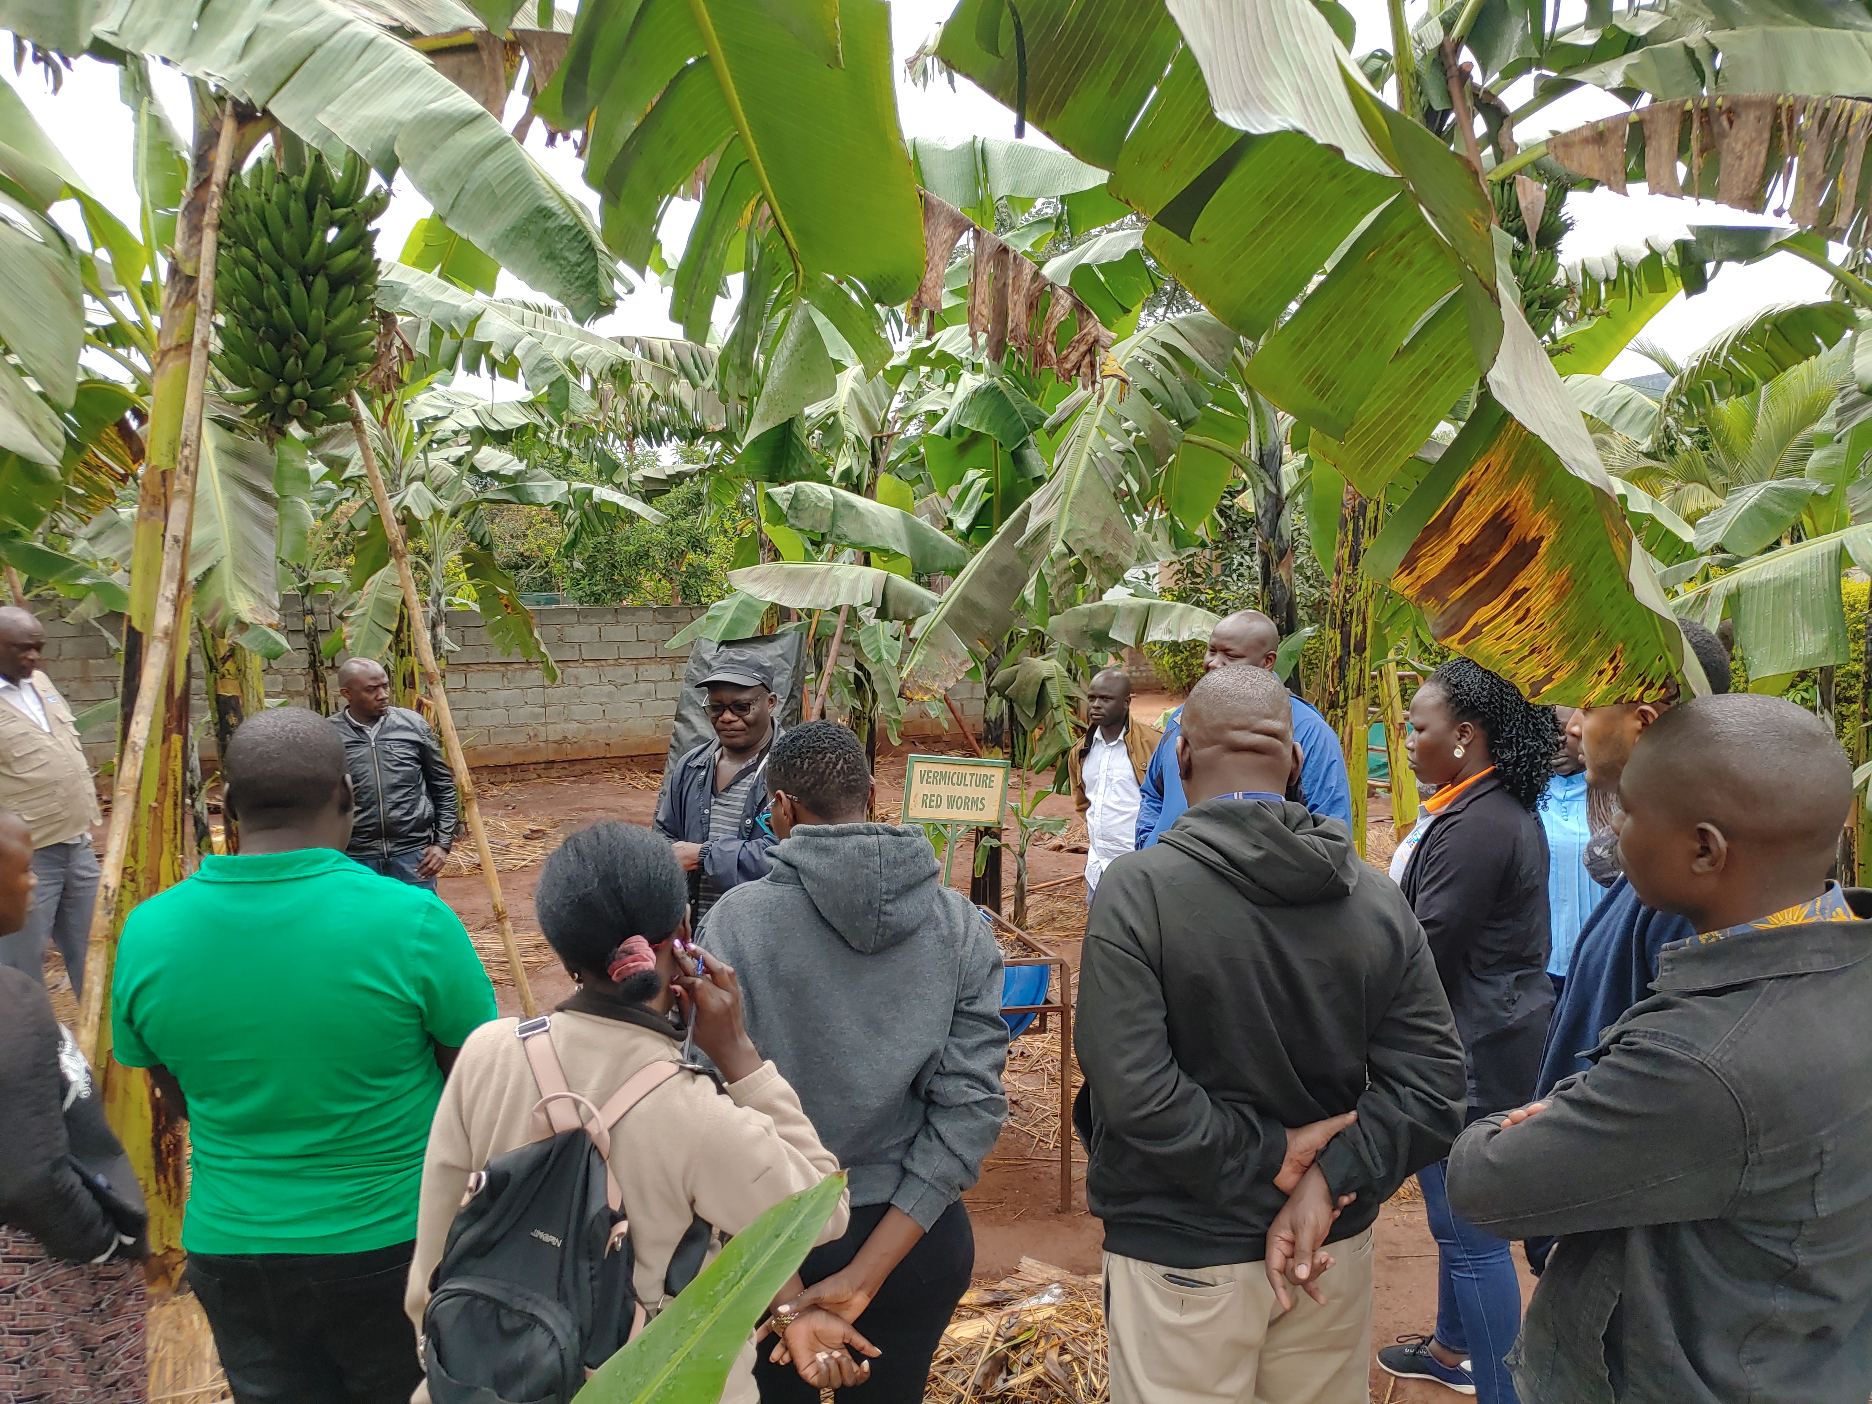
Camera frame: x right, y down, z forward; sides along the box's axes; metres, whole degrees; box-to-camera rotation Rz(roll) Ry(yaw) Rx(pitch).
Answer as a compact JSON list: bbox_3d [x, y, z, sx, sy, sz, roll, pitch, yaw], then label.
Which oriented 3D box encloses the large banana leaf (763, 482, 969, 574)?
[{"bbox_3d":[-0.410,-1.032,8.300,1.240,0.370,0.420,18,2,-1],"label":"large banana leaf"}]

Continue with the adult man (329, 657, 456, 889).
[{"bbox_3d":[-2.246,0.670,5.785,0.540,1.700,0.330,-1,2,-16],"label":"adult man"}]

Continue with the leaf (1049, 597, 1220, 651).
[{"bbox_3d":[1.335,-0.502,9.200,1.250,0.370,0.450,0,2,0],"label":"leaf"}]

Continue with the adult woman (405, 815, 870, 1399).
[{"bbox_3d":[-0.381,0.937,1.852,0.540,1.560,0.450,0,2,8],"label":"adult woman"}]

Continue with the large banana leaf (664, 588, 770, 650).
[{"bbox_3d":[-1.158,-0.462,7.600,0.570,0.340,0.450,-20,2,1],"label":"large banana leaf"}]

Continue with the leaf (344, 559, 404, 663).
[{"bbox_3d":[-3.679,-0.589,9.200,0.370,0.720,0.250,20,2,-1],"label":"leaf"}]

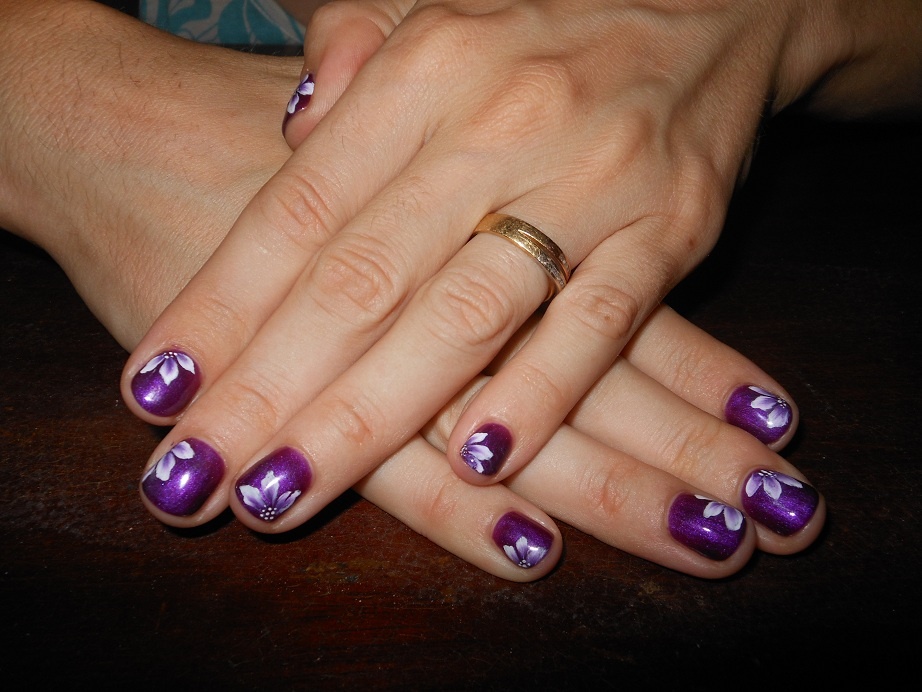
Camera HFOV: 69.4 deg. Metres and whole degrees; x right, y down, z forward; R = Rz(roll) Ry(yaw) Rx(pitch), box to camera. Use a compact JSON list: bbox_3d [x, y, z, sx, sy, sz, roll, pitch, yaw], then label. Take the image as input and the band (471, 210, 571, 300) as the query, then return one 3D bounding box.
[{"bbox_3d":[0.011,-0.017,0.127,0.020,0.020,0.005,36,80,0],"label":"band"}]

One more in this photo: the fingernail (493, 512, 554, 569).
[{"bbox_3d":[0.011,0.035,0.120,0.011,0.003,0.007,25,74,24],"label":"fingernail"}]

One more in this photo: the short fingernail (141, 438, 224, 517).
[{"bbox_3d":[-0.051,0.025,0.124,0.010,0.003,0.013,43,67,3],"label":"short fingernail"}]

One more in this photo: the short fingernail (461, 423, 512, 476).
[{"bbox_3d":[0.005,0.019,0.120,0.007,0.003,0.009,36,78,9],"label":"short fingernail"}]

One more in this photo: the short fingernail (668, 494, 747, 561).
[{"bbox_3d":[0.045,0.034,0.122,0.012,0.003,0.009,26,81,31],"label":"short fingernail"}]

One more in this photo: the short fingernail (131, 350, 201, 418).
[{"bbox_3d":[-0.060,0.008,0.136,0.010,0.003,0.013,40,63,-14],"label":"short fingernail"}]

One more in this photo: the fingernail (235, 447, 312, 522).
[{"bbox_3d":[-0.035,0.026,0.124,0.013,0.003,0.009,-37,84,-17],"label":"fingernail"}]

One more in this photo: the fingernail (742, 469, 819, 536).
[{"bbox_3d":[0.060,0.030,0.125,0.013,0.003,0.010,33,86,40],"label":"fingernail"}]

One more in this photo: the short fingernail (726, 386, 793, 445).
[{"bbox_3d":[0.063,0.015,0.140,0.013,0.003,0.009,33,92,36],"label":"short fingernail"}]

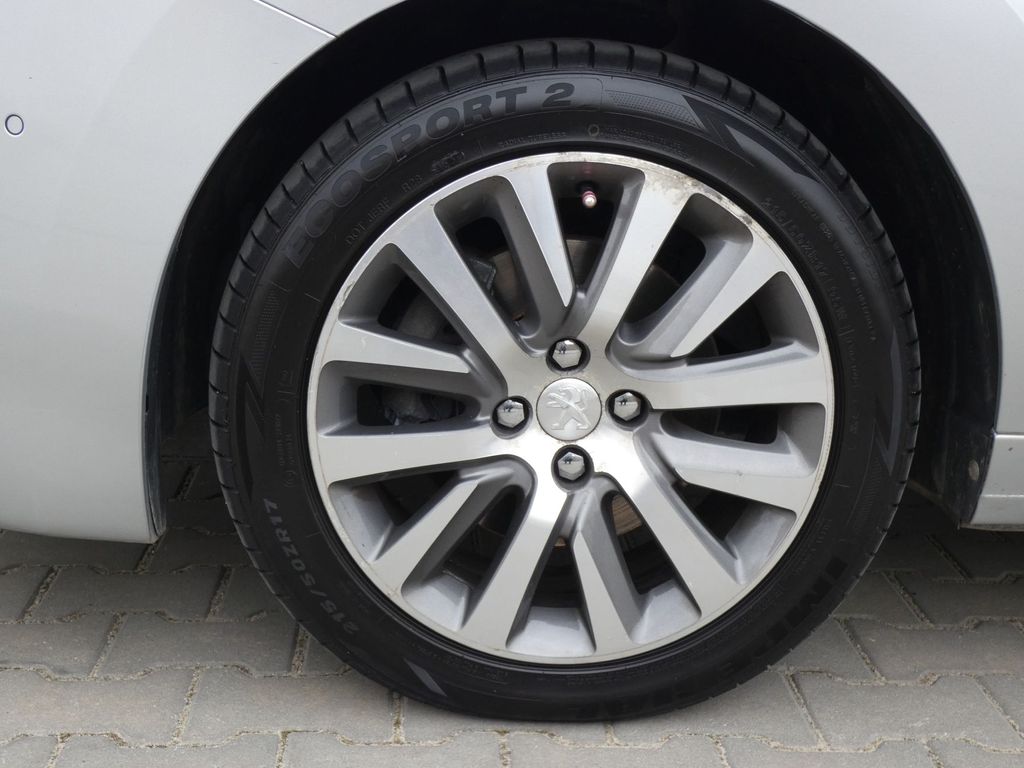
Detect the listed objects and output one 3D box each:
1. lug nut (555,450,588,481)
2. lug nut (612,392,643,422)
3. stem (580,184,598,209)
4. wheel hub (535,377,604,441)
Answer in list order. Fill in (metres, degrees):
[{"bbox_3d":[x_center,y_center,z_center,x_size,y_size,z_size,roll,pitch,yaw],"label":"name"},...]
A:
[{"bbox_3d":[0.055,0.077,1.322,0.025,0.026,0.022,-1,14,-3],"label":"lug nut"},{"bbox_3d":[0.107,0.021,1.313,0.025,0.026,0.022,-1,14,-3],"label":"lug nut"},{"bbox_3d":[0.070,-0.170,1.285,0.012,0.012,0.032,0,26,-1],"label":"stem"},{"bbox_3d":[0.053,0.023,1.307,0.060,0.060,0.020,-1,14,-3],"label":"wheel hub"}]

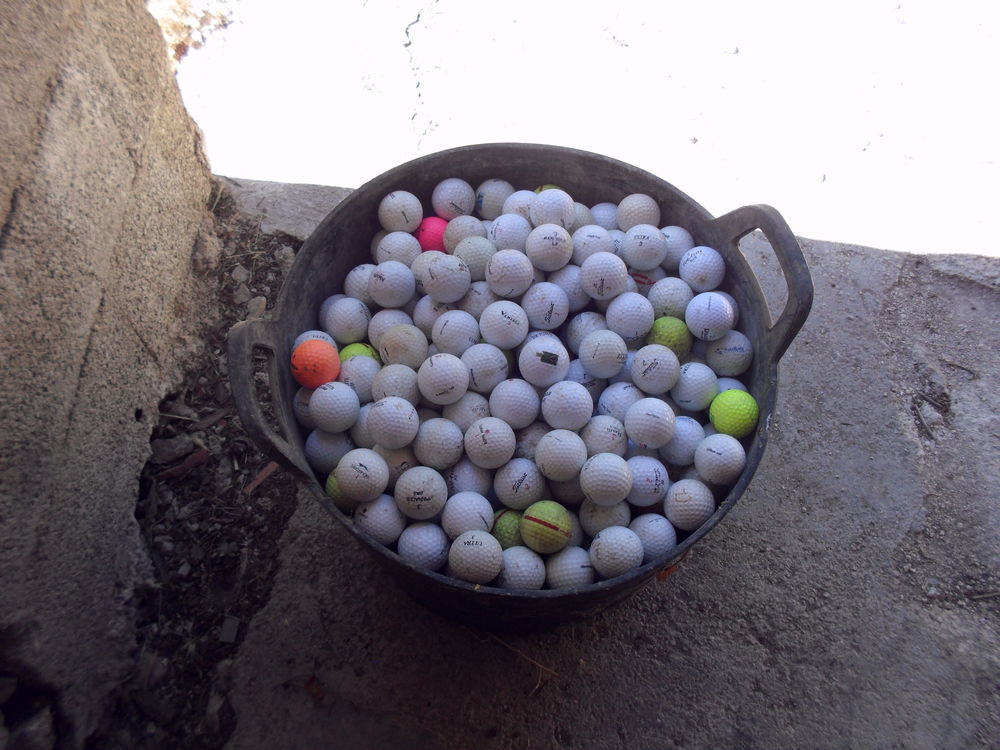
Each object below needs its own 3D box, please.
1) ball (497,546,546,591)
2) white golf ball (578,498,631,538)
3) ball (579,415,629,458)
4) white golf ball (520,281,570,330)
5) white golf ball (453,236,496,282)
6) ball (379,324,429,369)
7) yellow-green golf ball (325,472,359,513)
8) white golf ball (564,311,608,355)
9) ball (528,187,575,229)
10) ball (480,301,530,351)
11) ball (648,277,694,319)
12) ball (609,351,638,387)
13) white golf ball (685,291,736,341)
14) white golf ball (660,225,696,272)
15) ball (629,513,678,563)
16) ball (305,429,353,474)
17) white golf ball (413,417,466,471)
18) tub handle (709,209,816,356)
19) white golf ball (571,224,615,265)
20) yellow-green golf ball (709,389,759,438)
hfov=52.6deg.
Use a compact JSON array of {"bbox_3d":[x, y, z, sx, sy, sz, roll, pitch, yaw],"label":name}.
[{"bbox_3d":[0.017,0.168,0.862,0.043,0.043,0.043,1,62,-1],"label":"ball"},{"bbox_3d":[0.089,0.119,0.857,0.043,0.043,0.043,1,62,-1],"label":"white golf ball"},{"bbox_3d":[0.089,0.056,0.872,0.043,0.043,0.043,0,62,-1],"label":"ball"},{"bbox_3d":[0.041,-0.062,0.915,0.043,0.043,0.043,2,64,-4],"label":"white golf ball"},{"bbox_3d":[-0.023,-0.108,0.943,0.043,0.043,0.043,0,62,-1],"label":"white golf ball"},{"bbox_3d":[-0.085,-0.024,0.887,0.043,0.043,0.043,1,65,-3],"label":"ball"},{"bbox_3d":[-0.127,0.098,0.867,0.043,0.043,0.043,0,64,-4],"label":"yellow-green golf ball"},{"bbox_3d":[0.083,-0.036,0.927,0.043,0.043,0.043,1,65,-3],"label":"white golf ball"},{"bbox_3d":[0.049,-0.152,0.943,0.043,0.043,0.043,2,64,-3],"label":"ball"},{"bbox_3d":[0.004,-0.043,0.877,0.043,0.043,0.043,0,62,-1],"label":"ball"},{"bbox_3d":[0.162,-0.071,0.957,0.043,0.043,0.043,1,62,-1],"label":"ball"},{"bbox_3d":[0.121,0.000,0.936,0.043,0.043,0.043,2,64,-4],"label":"ball"},{"bbox_3d":[0.187,-0.052,0.899,0.043,0.043,0.043,2,64,-3],"label":"white golf ball"},{"bbox_3d":[0.167,-0.122,0.977,0.043,0.043,0.043,0,62,-1],"label":"white golf ball"},{"bbox_3d":[0.131,0.141,0.872,0.043,0.043,0.043,2,64,-3],"label":"ball"},{"bbox_3d":[-0.150,0.065,0.888,0.043,0.043,0.043,1,65,-3],"label":"ball"},{"bbox_3d":[-0.052,0.060,0.870,0.043,0.043,0.043,2,64,-3],"label":"white golf ball"},{"bbox_3d":[0.250,-0.092,0.930,0.052,0.056,0.157,-14,66,-11],"label":"tub handle"},{"bbox_3d":[0.089,-0.123,0.973,0.043,0.043,0.043,1,64,-2],"label":"white golf ball"},{"bbox_3d":[0.210,0.034,0.906,0.043,0.043,0.043,5,64,0],"label":"yellow-green golf ball"}]

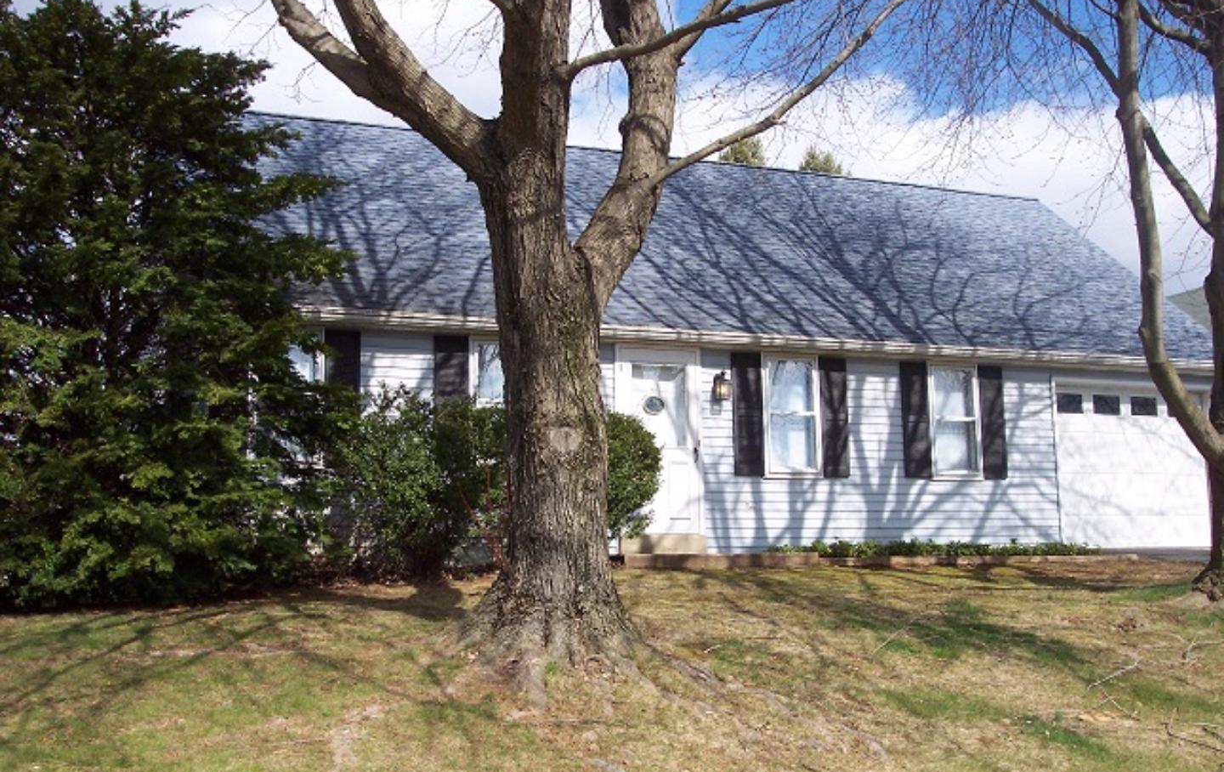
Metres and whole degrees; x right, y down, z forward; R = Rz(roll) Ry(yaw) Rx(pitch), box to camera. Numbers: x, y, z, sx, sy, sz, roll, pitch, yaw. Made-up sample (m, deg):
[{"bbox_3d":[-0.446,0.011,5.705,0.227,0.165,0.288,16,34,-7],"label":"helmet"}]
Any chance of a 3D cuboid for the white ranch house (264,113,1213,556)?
[{"bbox_3d":[0.385,-0.454,18.698,14.239,5.745,7.777,2,-9,-22],"label":"white ranch house"}]

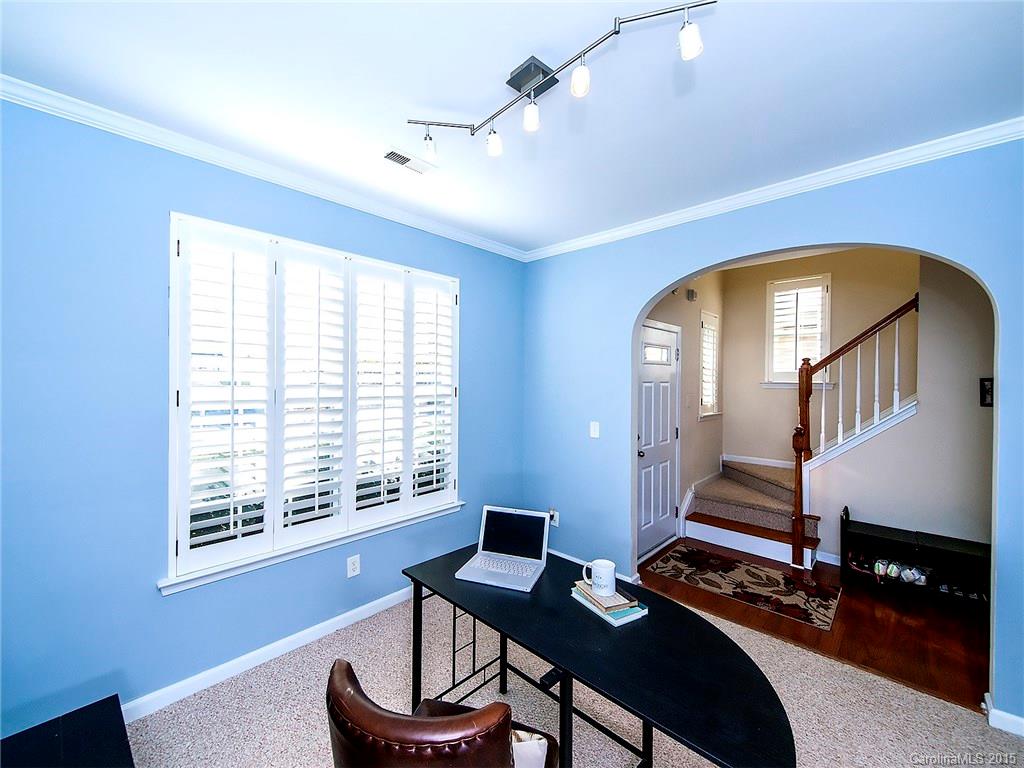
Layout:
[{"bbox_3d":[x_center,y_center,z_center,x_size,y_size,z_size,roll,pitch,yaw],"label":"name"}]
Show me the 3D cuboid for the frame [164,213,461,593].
[{"bbox_3d":[-1.029,0.056,2.613,0.100,1.743,1.760,1,1,44],"label":"frame"}]

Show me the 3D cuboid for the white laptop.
[{"bbox_3d":[-0.030,0.696,1.778,0.325,0.231,0.284,1,1,21],"label":"white laptop"}]

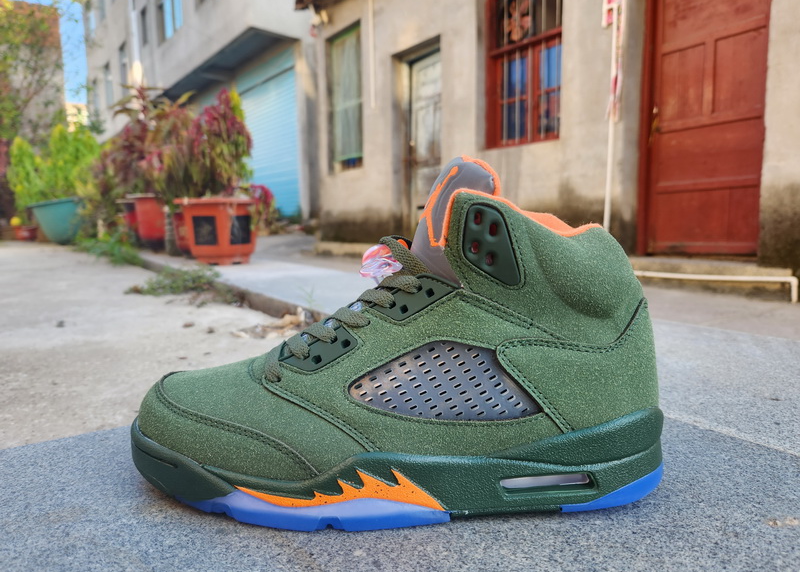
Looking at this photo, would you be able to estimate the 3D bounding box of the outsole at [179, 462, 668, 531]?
[{"bbox_3d":[0.008,0.103,0.316,0.288,0.028,0.106,-1,5,-2],"label":"outsole"}]

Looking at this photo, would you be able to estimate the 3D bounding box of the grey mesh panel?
[{"bbox_3d":[0.024,0.051,0.283,0.101,0.043,0.011,0,-10,0],"label":"grey mesh panel"}]

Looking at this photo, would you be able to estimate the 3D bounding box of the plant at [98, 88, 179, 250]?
[{"bbox_3d":[-2.214,-0.986,4.500,0.660,1.330,0.600,-3,6,-26],"label":"plant"}]

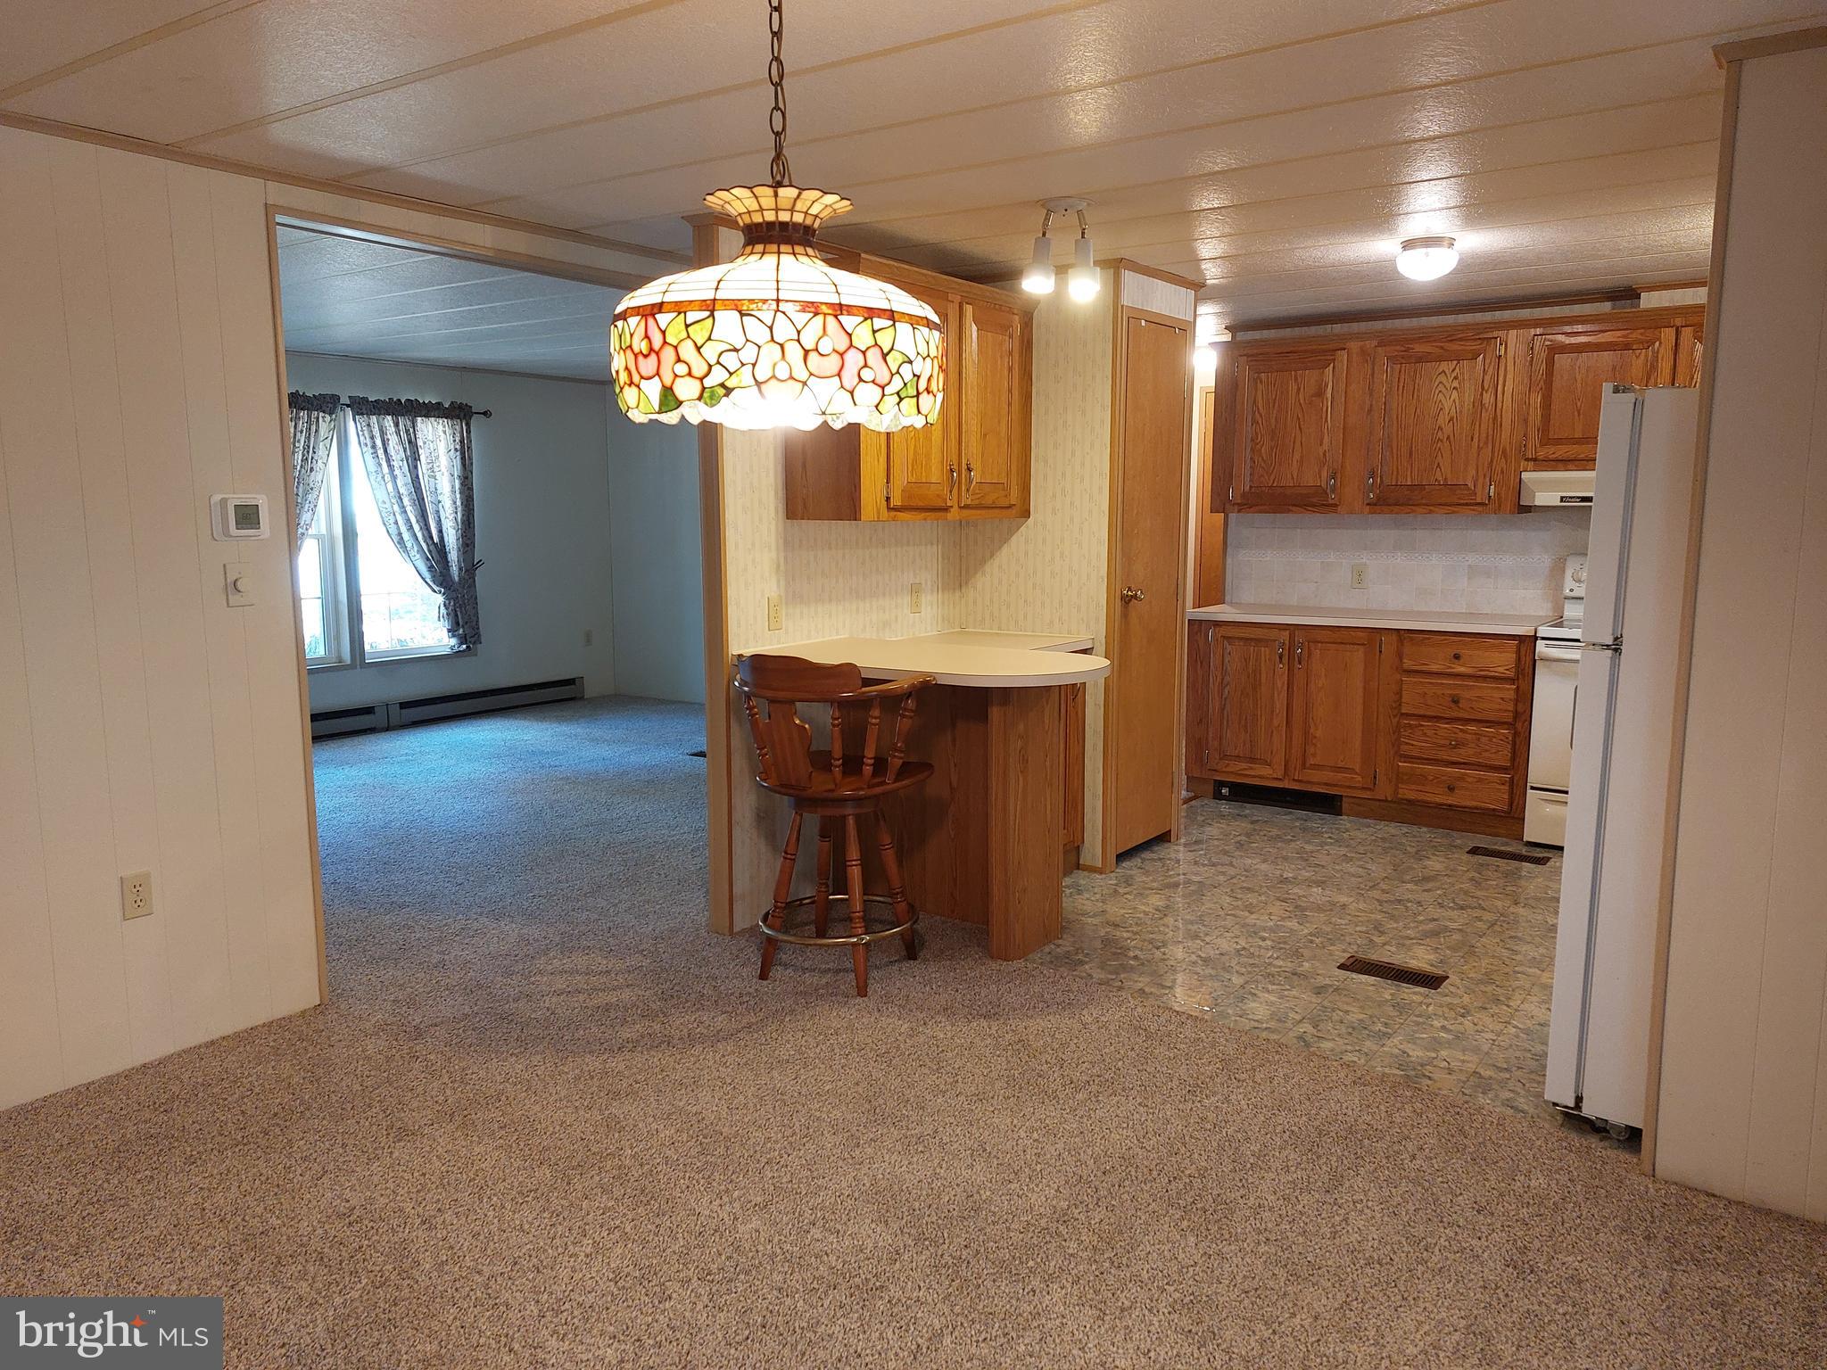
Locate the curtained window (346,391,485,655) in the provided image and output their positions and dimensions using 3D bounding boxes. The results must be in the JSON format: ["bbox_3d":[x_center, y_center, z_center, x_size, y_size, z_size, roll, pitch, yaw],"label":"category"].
[{"bbox_3d":[-3.204,-1.013,8.230,0.120,1.660,0.971,5,10,35],"label":"curtained window"}]

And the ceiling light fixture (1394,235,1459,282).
[{"bbox_3d":[1.743,-1.433,4.312,0.250,0.155,0.250,5,10,35],"label":"ceiling light fixture"}]

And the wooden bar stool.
[{"bbox_3d":[-0.267,0.388,3.898,0.525,1.010,0.530,4,9,27],"label":"wooden bar stool"}]

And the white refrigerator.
[{"bbox_3d":[2.008,0.173,2.951,0.740,1.672,0.750,5,10,35],"label":"white refrigerator"}]

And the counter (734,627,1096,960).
[{"bbox_3d":[0.258,0.331,4.659,0.980,0.910,1.260,5,10,35],"label":"counter"}]

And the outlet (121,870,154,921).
[{"bbox_3d":[-1.996,0.538,3.255,0.012,0.114,0.071,5,10,35],"label":"outlet"}]

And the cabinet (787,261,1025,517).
[{"bbox_3d":[0.017,-1.038,4.681,0.323,0.851,1.092,5,10,35],"label":"cabinet"}]

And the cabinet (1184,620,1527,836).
[{"bbox_3d":[2.130,0.151,6.011,1.524,0.879,0.600,5,10,35],"label":"cabinet"}]

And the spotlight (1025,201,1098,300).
[{"bbox_3d":[0.439,-1.280,3.741,0.220,0.290,0.160,0,8,0],"label":"spotlight"}]

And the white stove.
[{"bbox_3d":[3.056,0.087,5.306,0.760,1.190,0.680,5,10,35],"label":"white stove"}]

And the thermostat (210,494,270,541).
[{"bbox_3d":[-1.793,-0.447,3.396,0.030,0.118,0.143,5,10,35],"label":"thermostat"}]

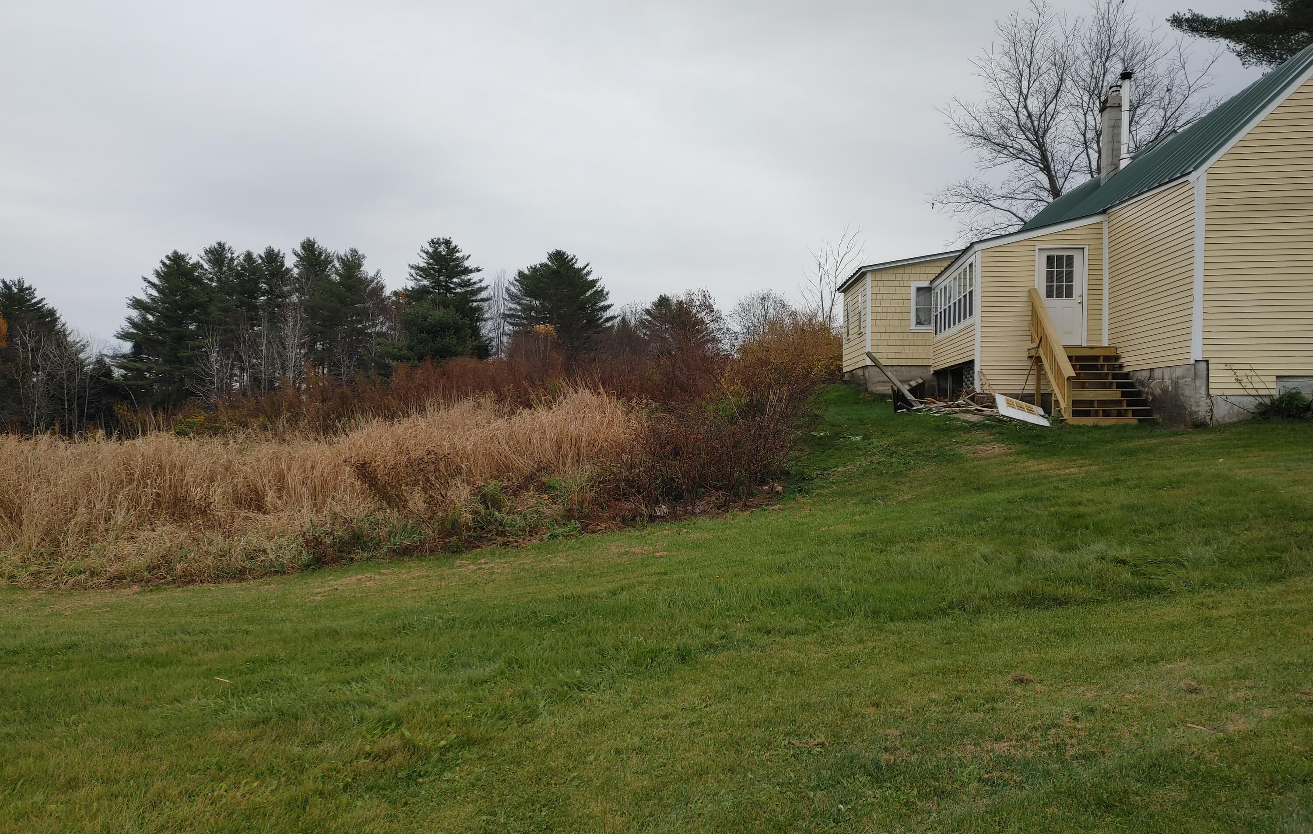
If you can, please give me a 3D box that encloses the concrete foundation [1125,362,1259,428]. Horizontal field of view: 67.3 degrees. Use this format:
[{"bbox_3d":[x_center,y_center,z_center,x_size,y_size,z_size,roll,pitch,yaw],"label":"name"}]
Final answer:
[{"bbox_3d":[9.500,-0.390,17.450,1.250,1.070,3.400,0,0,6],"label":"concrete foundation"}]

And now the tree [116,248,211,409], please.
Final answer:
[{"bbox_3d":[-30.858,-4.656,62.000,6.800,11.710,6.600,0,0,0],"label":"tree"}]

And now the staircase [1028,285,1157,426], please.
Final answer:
[{"bbox_3d":[8.110,-1.220,18.680,1.750,2.720,2.700,0,0,6],"label":"staircase"}]

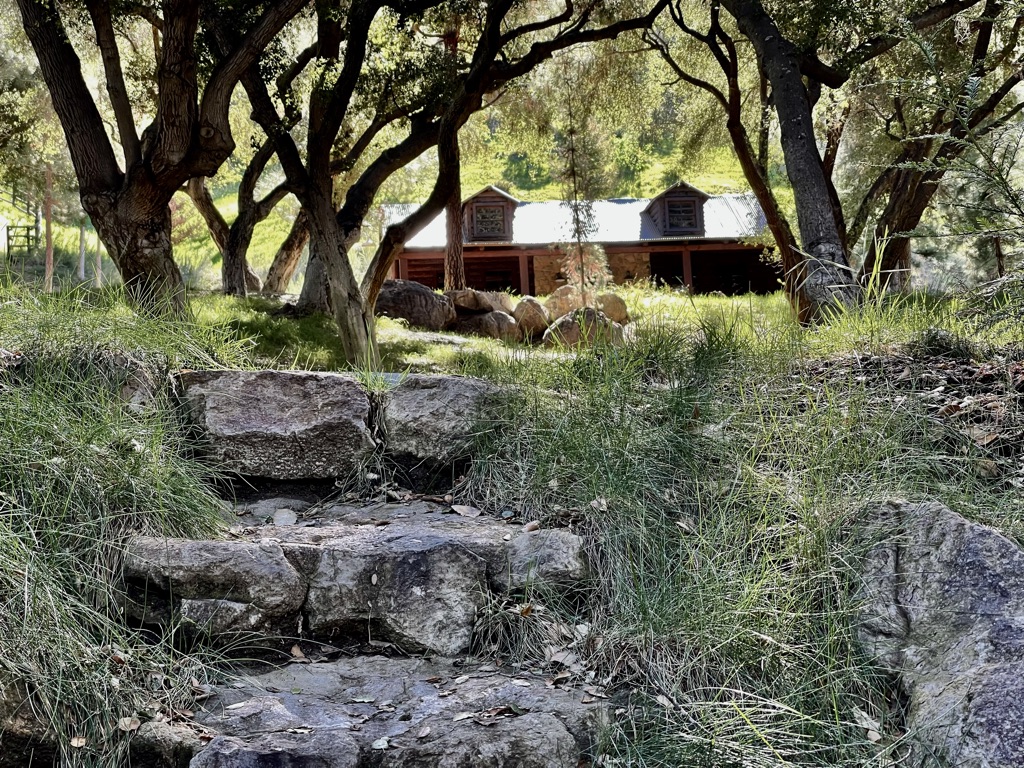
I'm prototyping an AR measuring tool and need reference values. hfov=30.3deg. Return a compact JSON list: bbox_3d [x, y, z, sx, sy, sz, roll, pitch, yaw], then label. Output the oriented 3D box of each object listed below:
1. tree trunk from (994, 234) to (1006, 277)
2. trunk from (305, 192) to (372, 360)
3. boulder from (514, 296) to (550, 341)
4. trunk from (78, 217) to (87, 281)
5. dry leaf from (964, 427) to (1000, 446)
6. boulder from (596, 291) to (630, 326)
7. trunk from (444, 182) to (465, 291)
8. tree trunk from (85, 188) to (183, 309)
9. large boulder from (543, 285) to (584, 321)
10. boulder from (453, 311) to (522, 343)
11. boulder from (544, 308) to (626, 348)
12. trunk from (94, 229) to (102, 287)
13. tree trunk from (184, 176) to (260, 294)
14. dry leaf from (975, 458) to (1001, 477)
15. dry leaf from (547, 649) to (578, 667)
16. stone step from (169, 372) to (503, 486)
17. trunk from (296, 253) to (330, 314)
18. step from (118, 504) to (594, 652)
[{"bbox_3d":[6.451,-1.684,25.000,0.106,0.581,0.100,-10,3,0],"label":"tree trunk"},{"bbox_3d":[-0.779,-0.483,8.500,0.290,0.750,0.230,-1,2,0],"label":"trunk"},{"bbox_3d":[0.181,-0.604,17.600,0.353,0.418,0.380,-1,3,0],"label":"boulder"},{"bbox_3d":[-6.352,-2.004,28.000,0.090,0.950,0.090,-1,2,0],"label":"trunk"},{"bbox_3d":[1.044,0.117,4.200,0.078,0.020,0.060,-1,3,0],"label":"dry leaf"},{"bbox_3d":[0.989,-0.748,19.000,0.361,0.341,0.380,-1,3,0],"label":"boulder"},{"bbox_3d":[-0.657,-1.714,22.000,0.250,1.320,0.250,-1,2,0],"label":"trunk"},{"bbox_3d":[-2.018,-0.719,10.200,0.470,0.640,0.420,-1,2,0],"label":"tree trunk"},{"bbox_3d":[0.480,-0.723,17.000,0.450,0.360,0.420,-1,2,0],"label":"large boulder"},{"bbox_3d":[-0.213,-0.518,17.200,0.618,0.300,0.500,-1,3,0],"label":"boulder"},{"bbox_3d":[0.643,-0.491,16.900,0.741,0.366,0.620,-1,3,0],"label":"boulder"},{"bbox_3d":[-6.552,-1.989,30.000,0.103,0.951,0.100,-1,3,0],"label":"trunk"},{"bbox_3d":[-3.353,-1.714,22.000,0.860,1.395,0.500,-1,3,0],"label":"tree trunk"},{"bbox_3d":[1.180,0.207,4.700,0.060,0.028,0.045,-1,2,0],"label":"dry leaf"},{"bbox_3d":[0.099,0.535,3.700,0.058,0.022,0.042,-1,2,0],"label":"dry leaf"},{"bbox_3d":[-0.435,0.115,4.800,0.780,0.265,0.480,-1,2,0],"label":"stone step"},{"bbox_3d":[-1.661,-0.849,16.000,0.321,0.490,0.320,-1,3,0],"label":"trunk"},{"bbox_3d":[-0.320,0.415,4.100,0.920,0.240,0.720,-1,2,0],"label":"step"}]

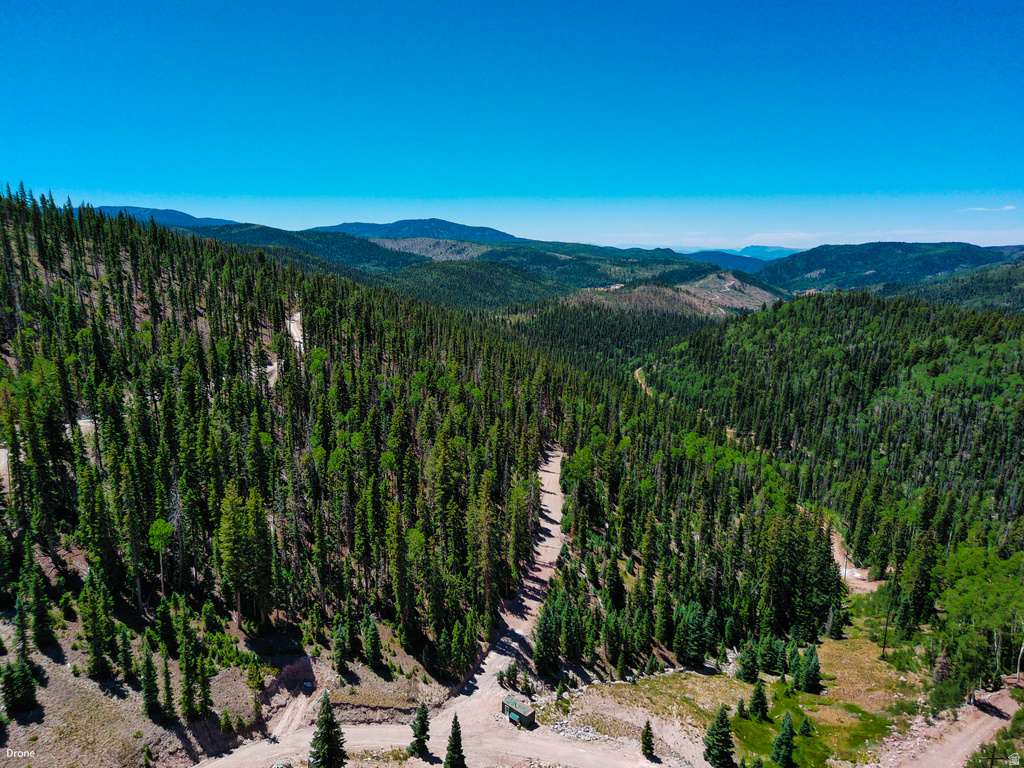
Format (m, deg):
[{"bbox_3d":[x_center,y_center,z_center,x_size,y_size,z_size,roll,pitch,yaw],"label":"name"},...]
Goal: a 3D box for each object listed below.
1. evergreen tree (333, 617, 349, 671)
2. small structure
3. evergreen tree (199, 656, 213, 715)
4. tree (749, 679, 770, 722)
[{"bbox_3d":[-33.683,52.298,134.942,2.800,10.960,2.800,0,11,0],"label":"evergreen tree"},{"bbox_3d":[1.300,61.962,128.546,6.150,2.500,2.400,11,15,43],"label":"small structure"},{"bbox_3d":[-55.376,54.384,123.446,2.500,11.360,2.500,0,11,0],"label":"evergreen tree"},{"bbox_3d":[45.410,57.210,123.520,3.270,7.990,3.270,0,12,0],"label":"tree"}]

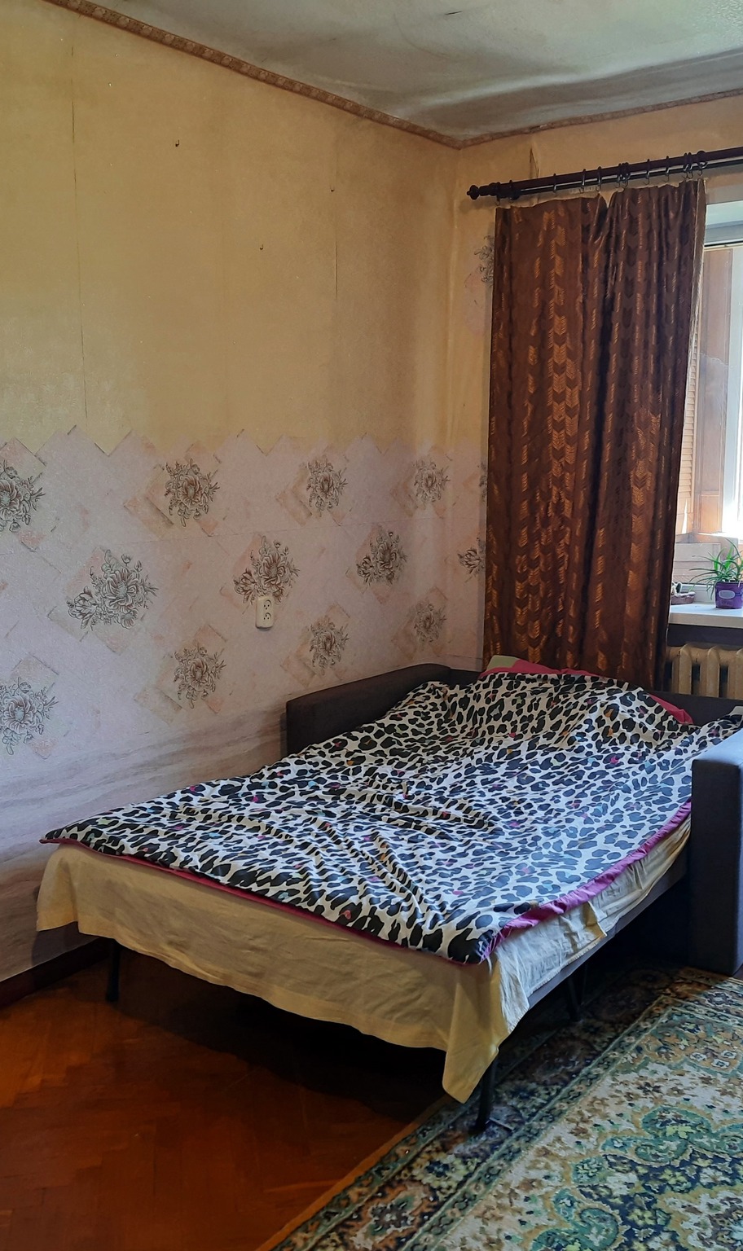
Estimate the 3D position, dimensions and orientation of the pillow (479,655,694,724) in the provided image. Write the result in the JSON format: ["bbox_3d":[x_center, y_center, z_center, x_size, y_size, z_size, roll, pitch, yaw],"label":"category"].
[{"bbox_3d":[0.660,0.268,3.749,0.740,0.220,0.440,6,10,35],"label":"pillow"}]

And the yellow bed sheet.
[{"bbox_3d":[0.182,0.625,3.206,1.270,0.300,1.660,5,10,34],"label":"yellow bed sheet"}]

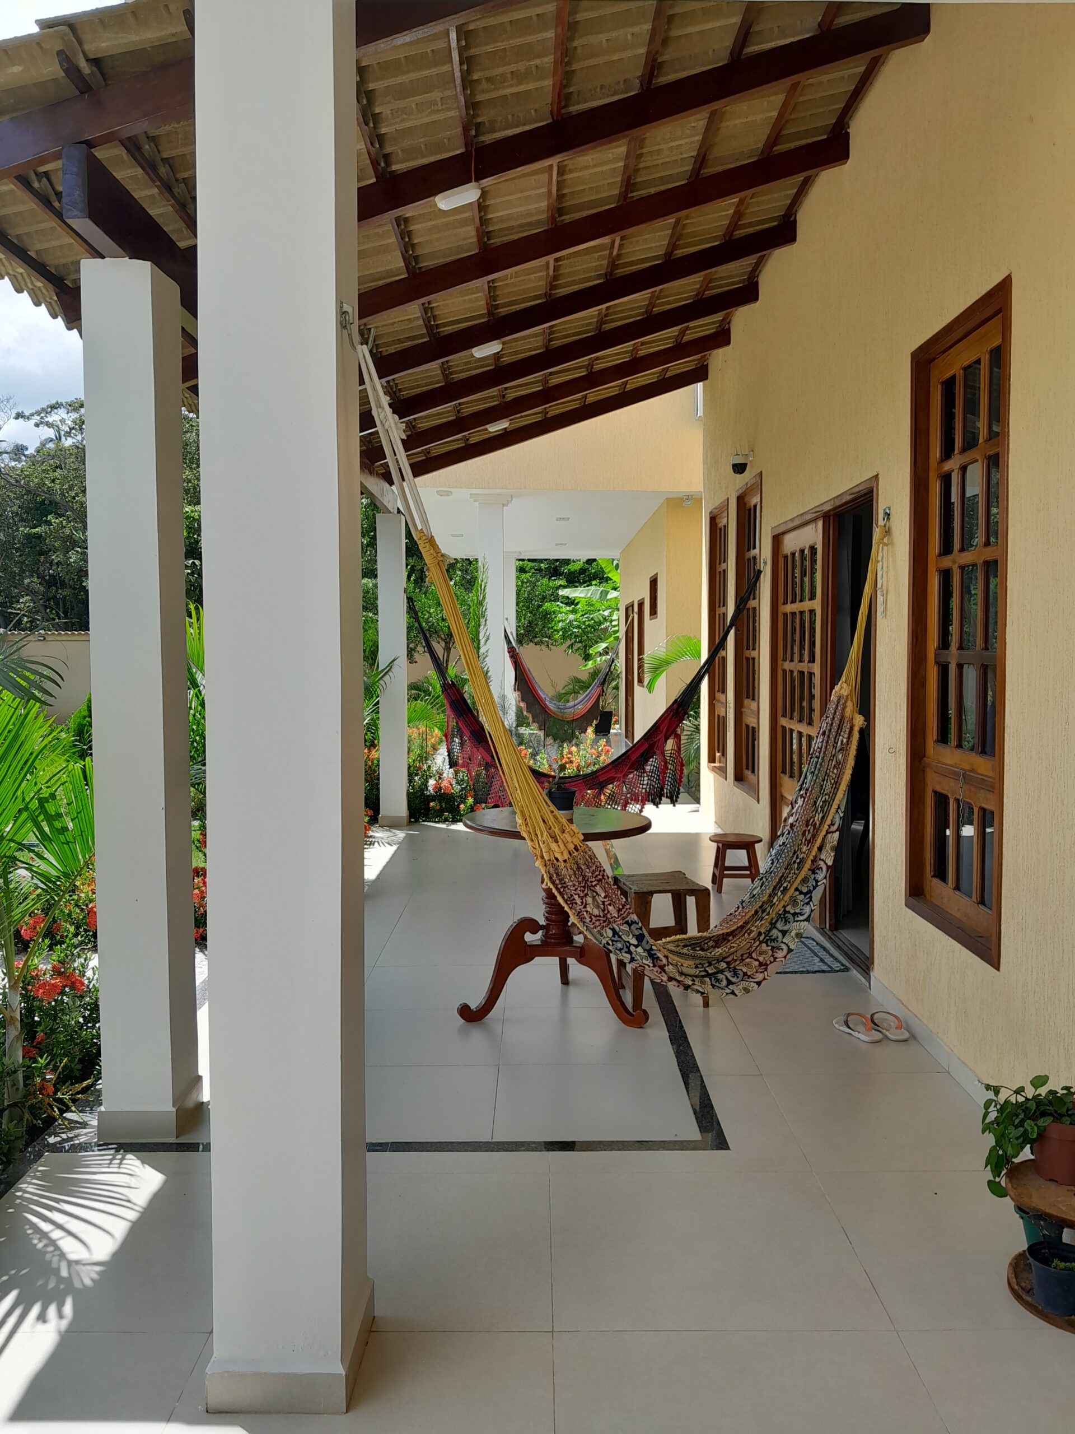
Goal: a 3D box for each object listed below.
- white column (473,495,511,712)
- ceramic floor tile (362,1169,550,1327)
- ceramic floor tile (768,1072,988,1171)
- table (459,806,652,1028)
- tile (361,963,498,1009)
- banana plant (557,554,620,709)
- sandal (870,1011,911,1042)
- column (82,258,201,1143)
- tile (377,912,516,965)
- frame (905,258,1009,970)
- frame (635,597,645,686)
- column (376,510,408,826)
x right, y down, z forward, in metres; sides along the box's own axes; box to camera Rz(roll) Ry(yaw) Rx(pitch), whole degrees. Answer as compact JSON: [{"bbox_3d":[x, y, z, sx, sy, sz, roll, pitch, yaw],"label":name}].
[{"bbox_3d":[-0.503,-0.853,12.187,0.435,3.080,0.430,0,3,0],"label":"white column"},{"bbox_3d":[-0.329,1.288,2.728,0.724,0.012,0.721,0,3,0],"label":"ceramic floor tile"},{"bbox_3d":[1.089,1.241,3.447,0.658,0.012,0.721,0,3,0],"label":"ceramic floor tile"},{"bbox_3d":[0.075,0.767,4.328,0.728,0.750,0.743,0,3,0],"label":"table"},{"bbox_3d":[-0.429,1.128,4.686,0.597,0.010,0.603,0,3,0],"label":"tile"},{"bbox_3d":[1.117,-1.522,21.247,1.700,3.200,1.700,0,3,0],"label":"banana plant"},{"bbox_3d":[1.331,1.159,4.239,0.100,0.060,0.260,-1,3,-10],"label":"sandal"},{"bbox_3d":[-1.151,-0.031,3.268,0.224,2.472,0.273,0,3,0],"label":"column"},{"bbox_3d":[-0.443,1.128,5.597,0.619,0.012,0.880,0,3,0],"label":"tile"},{"bbox_3d":[1.461,-0.297,3.840,0.120,2.106,0.901,0,3,0],"label":"frame"},{"bbox_3d":[1.501,-1.017,15.767,0.120,1.241,1.030,0,3,0],"label":"frame"},{"bbox_3d":[-1.162,-0.374,9.055,0.223,2.490,0.280,0,3,0],"label":"column"}]

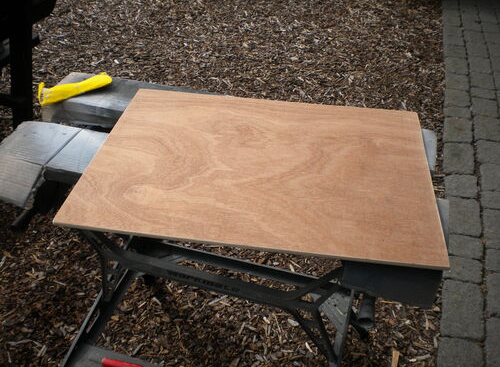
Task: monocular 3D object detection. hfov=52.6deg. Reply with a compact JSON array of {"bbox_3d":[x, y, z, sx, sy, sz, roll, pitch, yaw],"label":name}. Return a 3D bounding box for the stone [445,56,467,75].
[{"bbox_3d":[1.353,-0.746,3.327,0.137,0.060,0.240,10,40,11],"label":"stone"}]

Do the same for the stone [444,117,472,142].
[{"bbox_3d":[1.119,-0.265,2.733,0.142,0.060,0.251,10,40,11],"label":"stone"}]

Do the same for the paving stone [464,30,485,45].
[{"bbox_3d":[1.633,-1.038,3.689,0.137,0.060,0.220,10,40,11],"label":"paving stone"}]

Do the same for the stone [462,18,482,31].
[{"bbox_3d":[1.682,-1.161,3.841,0.136,0.060,0.171,10,40,11],"label":"stone"}]

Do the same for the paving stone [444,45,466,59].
[{"bbox_3d":[1.416,-0.884,3.497,0.138,0.060,0.202,10,40,11],"label":"paving stone"}]

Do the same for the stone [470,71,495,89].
[{"bbox_3d":[1.450,-0.619,3.173,0.140,0.060,0.204,10,40,11],"label":"stone"}]

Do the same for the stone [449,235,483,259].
[{"bbox_3d":[0.874,0.278,2.063,0.132,0.060,0.124,10,40,11],"label":"stone"}]

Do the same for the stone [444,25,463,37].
[{"bbox_3d":[1.508,-1.107,3.772,0.133,0.060,0.180,10,40,11],"label":"stone"}]

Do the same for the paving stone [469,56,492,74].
[{"bbox_3d":[1.510,-0.755,3.340,0.137,0.060,0.231,10,40,11],"label":"paving stone"}]

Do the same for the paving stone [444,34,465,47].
[{"bbox_3d":[1.464,-0.999,3.638,0.136,0.060,0.163,10,40,11],"label":"paving stone"}]

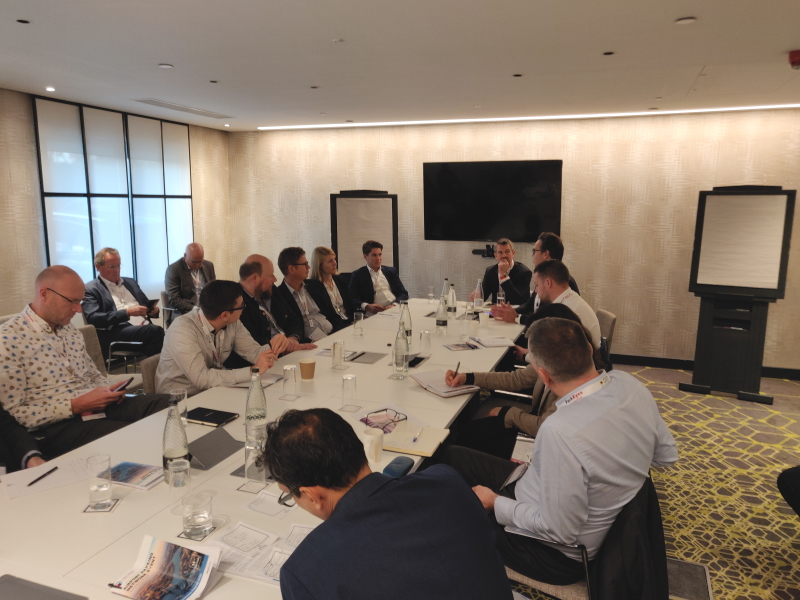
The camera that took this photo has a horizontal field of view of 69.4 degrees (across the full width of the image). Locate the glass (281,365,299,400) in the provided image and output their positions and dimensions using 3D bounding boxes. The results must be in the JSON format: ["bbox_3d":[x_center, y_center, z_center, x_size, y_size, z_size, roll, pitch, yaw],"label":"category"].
[{"bbox_3d":[-0.527,0.392,2.755,0.071,0.154,0.071,0,9,0],"label":"glass"}]

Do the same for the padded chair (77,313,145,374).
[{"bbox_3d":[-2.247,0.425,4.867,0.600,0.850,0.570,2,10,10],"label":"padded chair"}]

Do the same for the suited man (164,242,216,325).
[{"bbox_3d":[-1.961,0.087,5.633,0.820,1.270,0.570,8,12,40],"label":"suited man"}]

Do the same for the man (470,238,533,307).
[{"bbox_3d":[1.002,0.009,5.721,0.580,1.250,0.680,5,10,27],"label":"man"}]

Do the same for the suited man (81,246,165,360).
[{"bbox_3d":[-2.008,0.238,4.302,0.770,1.270,0.570,5,10,25],"label":"suited man"}]

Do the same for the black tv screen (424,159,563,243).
[{"bbox_3d":[0.967,-1.049,6.190,1.481,0.840,0.070,4,10,21],"label":"black tv screen"}]

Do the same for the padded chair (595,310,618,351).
[{"bbox_3d":[1.297,0.501,4.428,0.580,0.830,0.560,1,9,3],"label":"padded chair"}]

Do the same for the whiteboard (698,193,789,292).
[{"bbox_3d":[2.974,-0.512,5.037,0.605,0.785,0.030,6,4,31],"label":"whiteboard"}]

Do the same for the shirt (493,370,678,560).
[{"bbox_3d":[0.627,0.514,1.880,0.600,0.570,0.420,-8,12,-40],"label":"shirt"}]

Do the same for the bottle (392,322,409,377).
[{"bbox_3d":[0.010,0.266,3.280,0.081,0.278,0.081,0,9,0],"label":"bottle"}]

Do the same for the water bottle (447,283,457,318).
[{"bbox_3d":[0.429,0.013,4.694,0.080,0.280,0.080,4,10,20],"label":"water bottle"}]

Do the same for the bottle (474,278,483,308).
[{"bbox_3d":[0.714,-0.046,5.226,0.081,0.278,0.081,0,9,0],"label":"bottle"}]

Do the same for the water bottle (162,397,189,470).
[{"bbox_3d":[-0.750,0.474,1.927,0.083,0.290,0.083,0,9,0],"label":"water bottle"}]

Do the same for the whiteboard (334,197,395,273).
[{"bbox_3d":[-0.352,-0.637,5.746,0.610,0.770,0.040,4,10,20],"label":"whiteboard"}]

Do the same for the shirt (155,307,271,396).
[{"bbox_3d":[-1.007,0.317,3.124,0.540,0.550,0.540,6,11,29],"label":"shirt"}]

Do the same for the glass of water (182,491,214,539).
[{"bbox_3d":[-0.576,0.616,1.641,0.081,0.106,0.081,0,9,0],"label":"glass of water"}]

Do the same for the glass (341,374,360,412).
[{"bbox_3d":[-0.218,0.405,2.515,0.064,0.144,0.064,4,10,21],"label":"glass"}]

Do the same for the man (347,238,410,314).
[{"bbox_3d":[-0.178,0.155,5.181,0.580,1.310,0.820,-7,12,-37],"label":"man"}]

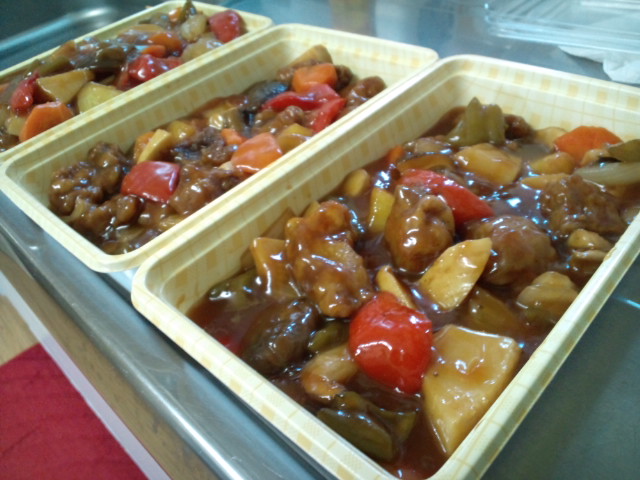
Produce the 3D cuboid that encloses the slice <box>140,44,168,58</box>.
[{"bbox_3d":[-0.115,-0.130,0.357,0.015,0.009,0.016,27,52,35],"label":"slice"}]

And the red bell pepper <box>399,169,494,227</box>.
[{"bbox_3d":[0.053,-0.018,0.221,0.040,0.018,0.016,27,52,35],"label":"red bell pepper"}]

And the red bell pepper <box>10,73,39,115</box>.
[{"bbox_3d":[-0.189,-0.093,0.331,0.014,0.025,0.015,27,52,35],"label":"red bell pepper"}]

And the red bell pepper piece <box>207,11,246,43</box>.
[{"bbox_3d":[-0.066,-0.152,0.370,0.023,0.023,0.021,27,52,35],"label":"red bell pepper piece"}]

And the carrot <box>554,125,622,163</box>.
[{"bbox_3d":[0.122,-0.043,0.236,0.029,0.020,0.014,27,52,35],"label":"carrot"}]

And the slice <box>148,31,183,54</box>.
[{"bbox_3d":[-0.110,-0.141,0.369,0.021,0.013,0.019,27,52,35],"label":"slice"}]

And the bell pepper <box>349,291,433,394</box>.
[{"bbox_3d":[0.022,0.032,0.165,0.023,0.021,0.025,27,52,35],"label":"bell pepper"}]

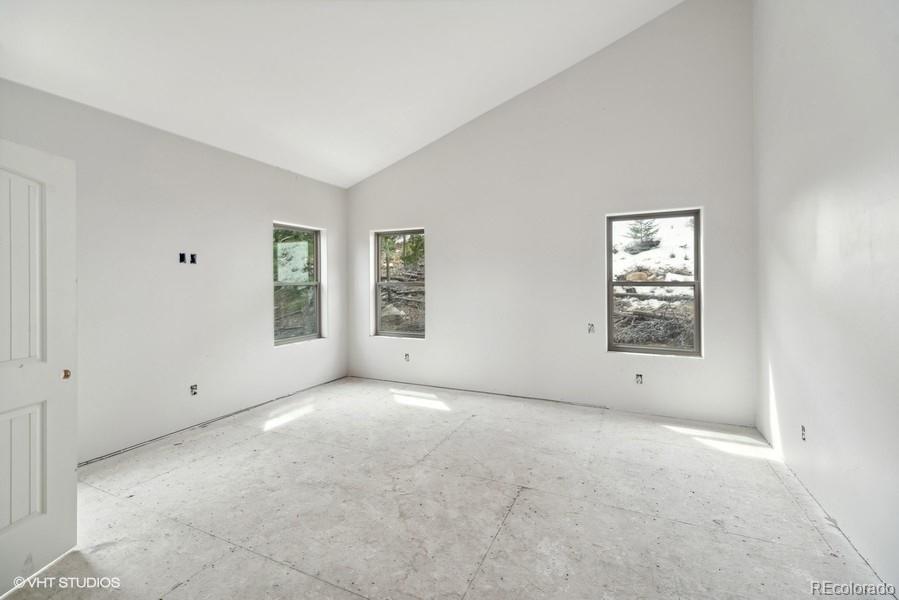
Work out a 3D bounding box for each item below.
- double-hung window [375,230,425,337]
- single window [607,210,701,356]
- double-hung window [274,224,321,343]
[{"bbox_3d":[-0.710,-0.238,5.480,0.900,1.500,0.100,1,2,25],"label":"double-hung window"},{"bbox_3d":[2.219,-0.173,4.100,0.904,1.512,0.100,0,1,26],"label":"single window"},{"bbox_3d":[-2.056,-0.202,4.983,0.100,1.513,0.905,0,1,26],"label":"double-hung window"}]

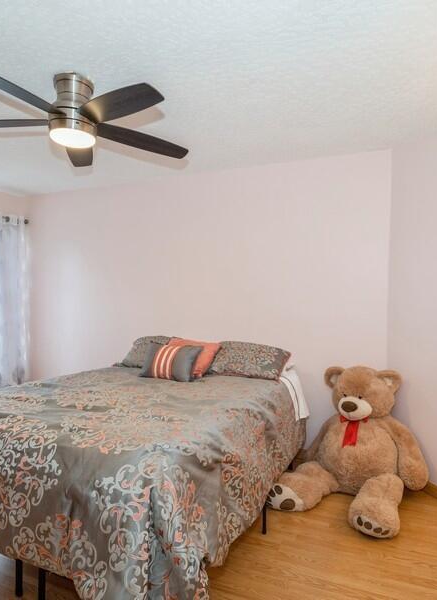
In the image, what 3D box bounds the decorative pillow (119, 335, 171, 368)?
[{"bbox_3d":[-0.546,0.479,3.402,0.670,0.145,0.430,1,39,22],"label":"decorative pillow"}]

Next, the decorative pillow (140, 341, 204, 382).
[{"bbox_3d":[-0.369,0.490,2.993,0.460,0.310,0.130,1,-37,22],"label":"decorative pillow"}]

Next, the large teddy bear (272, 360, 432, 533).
[{"bbox_3d":[0.883,0.883,2.454,0.800,0.810,0.830,1,1,34],"label":"large teddy bear"}]

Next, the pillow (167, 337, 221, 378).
[{"bbox_3d":[-0.254,0.479,3.205,0.450,0.130,0.430,1,41,22],"label":"pillow"}]

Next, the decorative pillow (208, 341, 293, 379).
[{"bbox_3d":[0.233,0.489,3.101,0.670,0.145,0.430,1,37,22],"label":"decorative pillow"}]

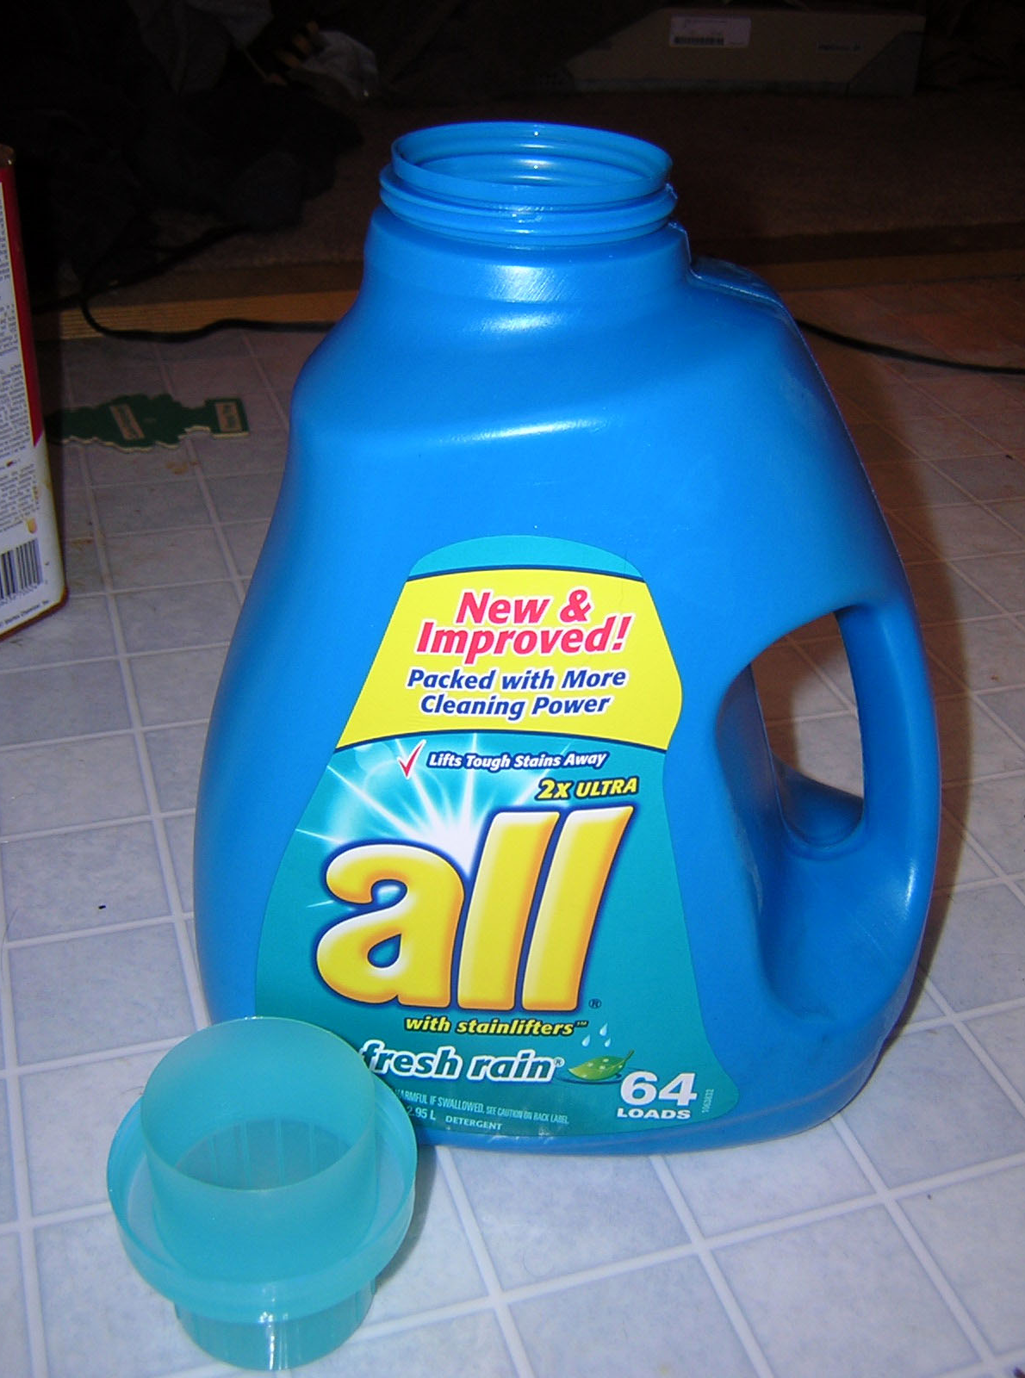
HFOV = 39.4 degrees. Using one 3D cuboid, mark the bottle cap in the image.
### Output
[{"bbox_3d":[-0.058,0.120,0.339,0.071,0.067,0.071,3,34,-2],"label":"bottle cap"}]

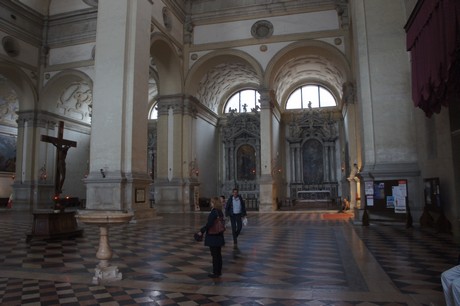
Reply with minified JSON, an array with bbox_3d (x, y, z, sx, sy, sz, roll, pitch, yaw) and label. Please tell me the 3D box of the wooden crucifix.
[{"bbox_3d":[-6.327,0.235,12.900,0.380,2.880,1.820,-2,-6,15],"label":"wooden crucifix"}]

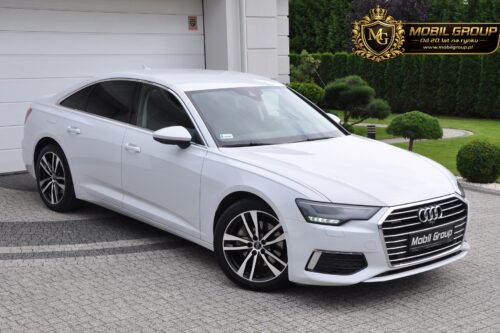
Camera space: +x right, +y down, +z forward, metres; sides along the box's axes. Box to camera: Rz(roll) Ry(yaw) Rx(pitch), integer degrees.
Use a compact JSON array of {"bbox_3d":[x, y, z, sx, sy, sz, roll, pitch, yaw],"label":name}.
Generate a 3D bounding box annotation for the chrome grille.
[{"bbox_3d":[1.255,0.438,4.945,1.100,0.420,0.180,-7,7,-42],"label":"chrome grille"}]

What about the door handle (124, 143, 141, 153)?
[{"bbox_3d":[-0.987,-0.154,5.930,0.050,0.055,0.205,-7,13,-42],"label":"door handle"}]

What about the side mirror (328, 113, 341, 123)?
[{"bbox_3d":[0.801,-0.405,6.735,0.240,0.170,0.160,-7,13,-42],"label":"side mirror"}]

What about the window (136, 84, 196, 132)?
[{"bbox_3d":[-0.631,-0.446,5.788,1.060,0.420,0.090,12,-7,46],"label":"window"}]

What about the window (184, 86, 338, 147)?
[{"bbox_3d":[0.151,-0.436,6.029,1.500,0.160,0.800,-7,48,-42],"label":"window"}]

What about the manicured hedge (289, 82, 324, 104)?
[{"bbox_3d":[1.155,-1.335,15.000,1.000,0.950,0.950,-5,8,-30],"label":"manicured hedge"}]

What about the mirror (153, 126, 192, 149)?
[{"bbox_3d":[-0.621,-0.231,5.625,0.230,0.170,0.190,-7,14,-43],"label":"mirror"}]

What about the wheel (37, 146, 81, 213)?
[{"bbox_3d":[-1.926,0.101,7.284,0.240,0.700,0.700,-7,14,-43],"label":"wheel"}]

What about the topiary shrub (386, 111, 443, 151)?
[{"bbox_3d":[2.737,-0.554,11.800,0.940,0.780,0.920,2,10,14],"label":"topiary shrub"}]

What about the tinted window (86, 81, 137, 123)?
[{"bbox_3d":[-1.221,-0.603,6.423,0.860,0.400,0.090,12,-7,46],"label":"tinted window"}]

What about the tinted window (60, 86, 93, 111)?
[{"bbox_3d":[-1.747,-0.713,7.177,0.050,0.270,0.540,26,-9,-41],"label":"tinted window"}]

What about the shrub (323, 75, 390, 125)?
[{"bbox_3d":[2.281,-1.406,15.200,1.460,1.160,1.250,1,10,9],"label":"shrub"}]

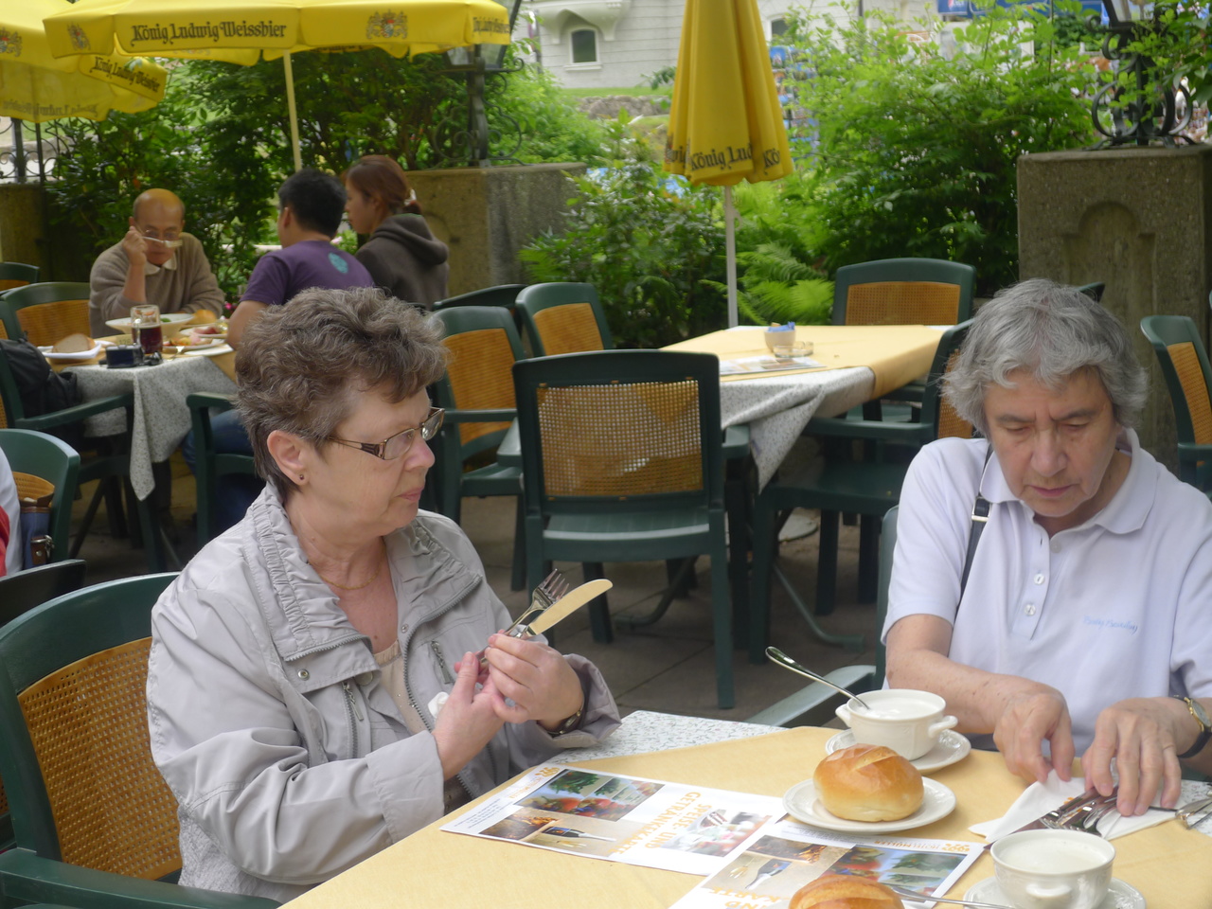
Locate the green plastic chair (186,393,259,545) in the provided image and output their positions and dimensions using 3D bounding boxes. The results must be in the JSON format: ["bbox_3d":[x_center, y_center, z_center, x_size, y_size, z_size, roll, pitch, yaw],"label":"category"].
[{"bbox_3d":[-0.764,0.036,5.832,0.580,0.860,0.580,7,15,43],"label":"green plastic chair"}]

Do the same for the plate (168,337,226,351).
[{"bbox_3d":[-1.222,-0.315,6.048,0.250,0.030,0.250,-4,11,0],"label":"plate"}]

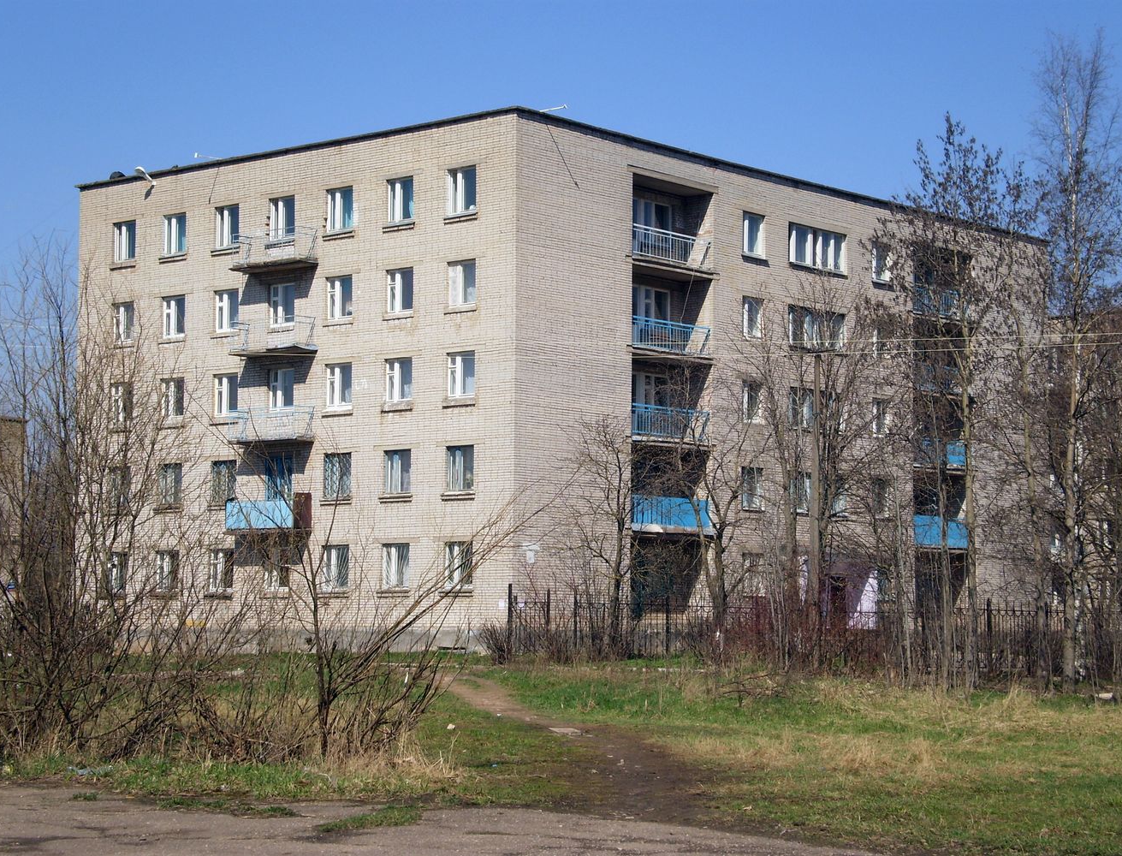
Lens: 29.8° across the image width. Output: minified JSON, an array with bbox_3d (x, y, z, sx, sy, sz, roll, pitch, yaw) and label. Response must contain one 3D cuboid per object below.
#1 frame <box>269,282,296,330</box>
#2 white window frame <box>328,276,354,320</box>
[{"bbox_3d":[-8.558,-3.757,65.361,1.120,1.370,0.130,-3,-5,40],"label":"frame"},{"bbox_3d":[-6.854,-4.022,65.628,1.120,1.400,0.120,-4,-6,37],"label":"white window frame"}]

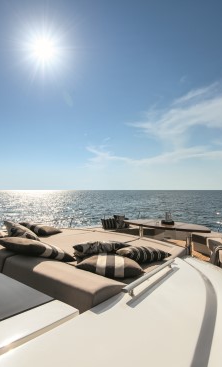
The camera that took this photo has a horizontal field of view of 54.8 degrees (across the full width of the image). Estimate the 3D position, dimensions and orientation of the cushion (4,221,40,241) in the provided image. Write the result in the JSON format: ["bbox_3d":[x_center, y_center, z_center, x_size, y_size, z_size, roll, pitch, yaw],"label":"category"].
[{"bbox_3d":[-1.025,0.567,2.450,0.440,0.380,0.140,12,-42,16],"label":"cushion"}]

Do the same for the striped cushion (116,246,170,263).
[{"bbox_3d":[0.291,0.617,1.860,0.440,0.130,0.360,0,-2,12],"label":"striped cushion"}]

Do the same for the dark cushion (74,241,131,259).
[{"bbox_3d":[-0.074,0.579,1.850,0.500,0.130,0.400,0,1,-9],"label":"dark cushion"}]

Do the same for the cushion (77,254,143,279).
[{"bbox_3d":[-0.004,0.583,1.560,0.470,0.140,0.380,-1,-2,15],"label":"cushion"}]

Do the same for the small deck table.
[{"bbox_3d":[1.346,1.310,5.230,2.100,0.620,0.980,-2,-2,40],"label":"small deck table"}]

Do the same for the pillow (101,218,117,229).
[{"bbox_3d":[-0.042,1.144,6.000,0.450,0.360,0.150,0,-22,0],"label":"pillow"}]

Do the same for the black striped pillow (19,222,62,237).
[{"bbox_3d":[-0.942,0.624,2.900,0.540,0.140,0.430,6,-2,24],"label":"black striped pillow"}]

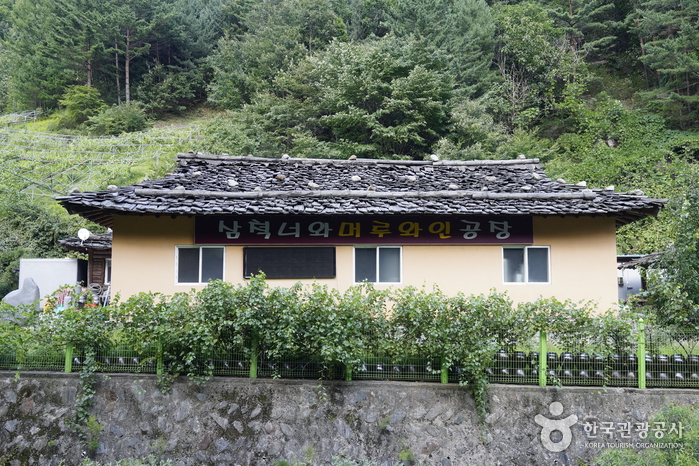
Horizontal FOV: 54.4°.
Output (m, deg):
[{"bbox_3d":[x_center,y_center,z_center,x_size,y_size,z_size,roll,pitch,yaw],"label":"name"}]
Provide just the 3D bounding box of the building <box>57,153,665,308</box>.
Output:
[{"bbox_3d":[0.350,0.143,21.543,16.000,5.100,7.300,0,-4,-2],"label":"building"}]

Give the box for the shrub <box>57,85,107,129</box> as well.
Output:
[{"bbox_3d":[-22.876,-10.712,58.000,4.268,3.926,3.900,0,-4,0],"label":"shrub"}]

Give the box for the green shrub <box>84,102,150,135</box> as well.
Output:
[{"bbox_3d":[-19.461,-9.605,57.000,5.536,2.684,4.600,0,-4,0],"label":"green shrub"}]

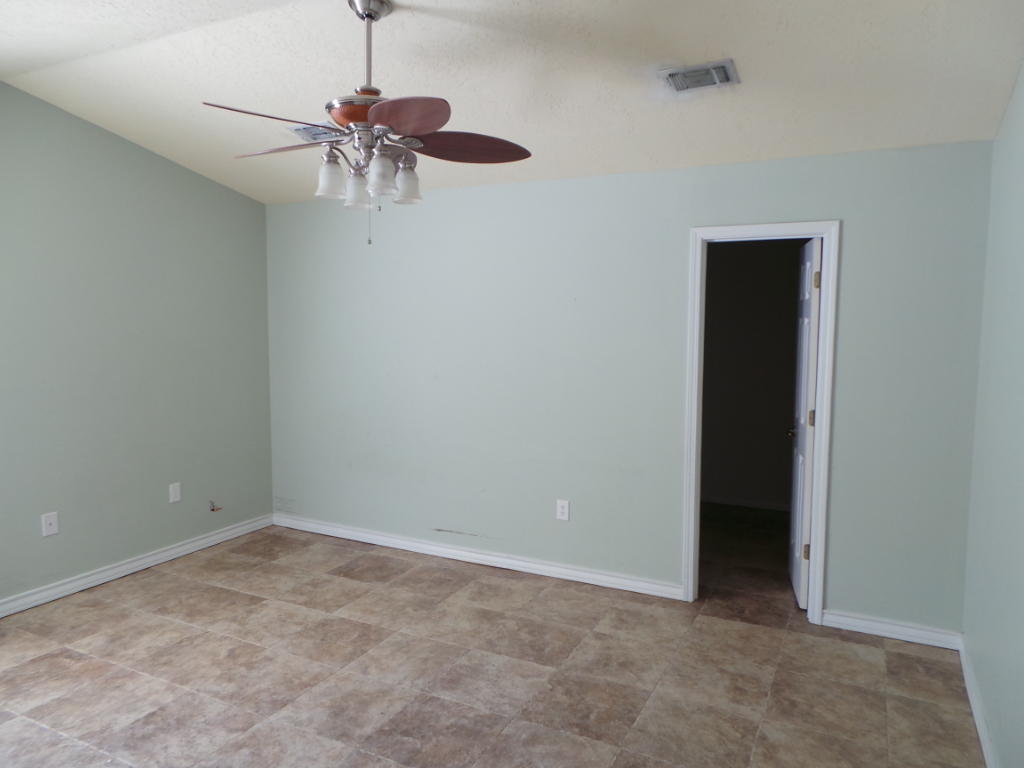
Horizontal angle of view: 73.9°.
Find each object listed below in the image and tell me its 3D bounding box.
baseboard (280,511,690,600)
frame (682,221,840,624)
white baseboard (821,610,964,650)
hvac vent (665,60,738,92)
[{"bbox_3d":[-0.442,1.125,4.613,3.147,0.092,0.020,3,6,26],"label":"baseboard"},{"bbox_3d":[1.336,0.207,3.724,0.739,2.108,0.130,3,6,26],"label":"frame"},{"bbox_3d":[1.914,1.247,3.466,0.621,0.092,0.020,3,6,26],"label":"white baseboard"},{"bbox_3d":[0.790,-1.276,2.838,0.285,0.020,0.190,3,-6,26],"label":"hvac vent"}]

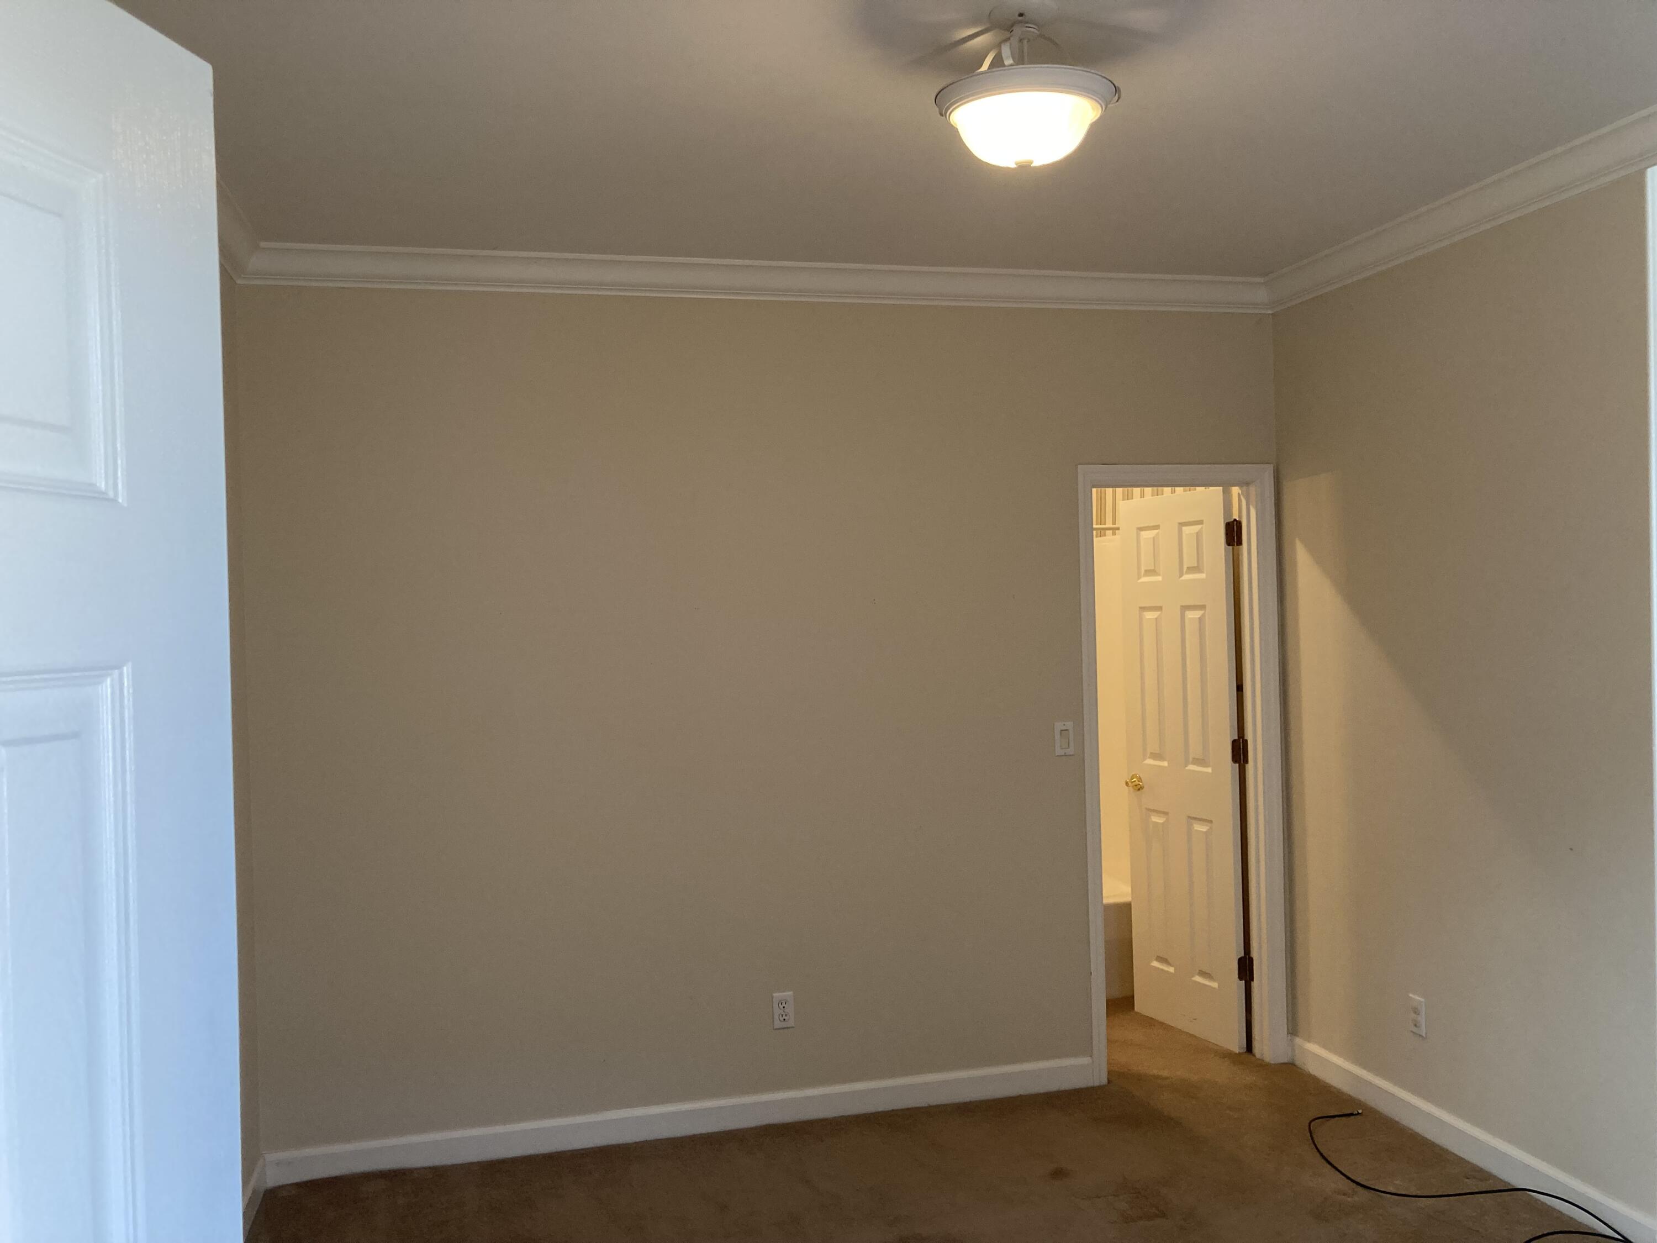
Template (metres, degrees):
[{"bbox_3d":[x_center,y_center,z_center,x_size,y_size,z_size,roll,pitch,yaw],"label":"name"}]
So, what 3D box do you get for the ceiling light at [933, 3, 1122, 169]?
[{"bbox_3d":[0.365,-0.991,2.502,0.345,0.282,0.345,-2,0,-14],"label":"ceiling light"}]

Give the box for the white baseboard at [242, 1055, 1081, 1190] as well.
[{"bbox_3d":[-0.379,1.568,4.247,2.622,0.100,0.018,-2,0,-14],"label":"white baseboard"}]

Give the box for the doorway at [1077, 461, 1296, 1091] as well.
[{"bbox_3d":[1.220,0.513,4.698,0.744,2.103,0.120,-2,0,-14],"label":"doorway"}]

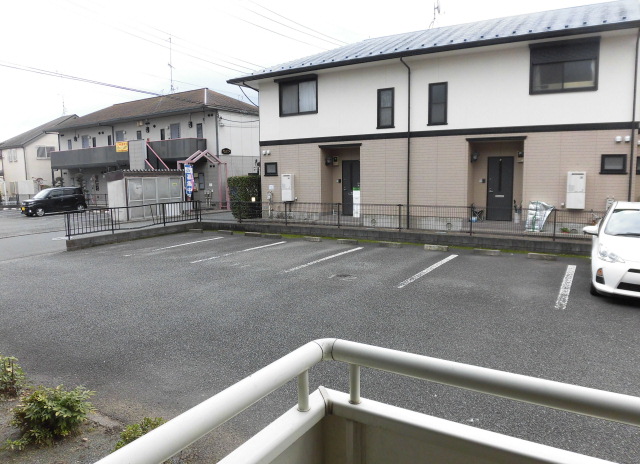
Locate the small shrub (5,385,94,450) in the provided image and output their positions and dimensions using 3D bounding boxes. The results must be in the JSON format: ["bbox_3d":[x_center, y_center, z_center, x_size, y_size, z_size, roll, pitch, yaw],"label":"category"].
[{"bbox_3d":[-1.960,1.345,3.260,0.580,0.430,0.550,4,8,30],"label":"small shrub"}]

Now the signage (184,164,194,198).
[{"bbox_3d":[-7.059,-2.732,24.000,0.540,1.850,0.100,-3,8,-18],"label":"signage"}]

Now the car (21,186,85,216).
[{"bbox_3d":[-15.527,-1.845,25.945,1.475,1.630,3.395,3,8,29],"label":"car"}]

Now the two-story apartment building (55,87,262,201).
[{"bbox_3d":[-11.938,-5.760,32.421,20.100,7.230,7.400,5,9,35],"label":"two-story apartment building"}]

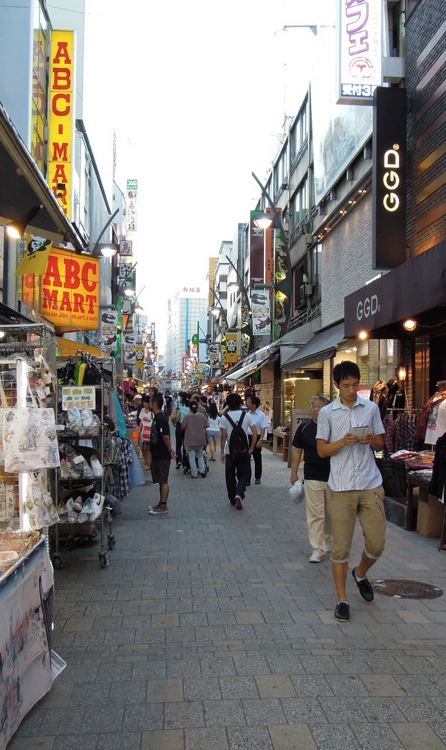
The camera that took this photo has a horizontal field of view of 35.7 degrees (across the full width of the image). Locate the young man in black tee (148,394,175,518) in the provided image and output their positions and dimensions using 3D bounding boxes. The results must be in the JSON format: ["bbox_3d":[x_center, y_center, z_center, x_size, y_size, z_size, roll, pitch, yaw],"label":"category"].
[{"bbox_3d":[-0.878,1.117,9.900,0.380,1.670,0.500,1,-2,-15],"label":"young man in black tee"}]

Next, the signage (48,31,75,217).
[{"bbox_3d":[-3.530,-5.295,15.200,0.520,4.500,0.300,0,-2,-3],"label":"signage"}]

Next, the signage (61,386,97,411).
[{"bbox_3d":[-1.331,0.220,6.420,0.305,0.214,0.010,0,-2,-3],"label":"signage"}]

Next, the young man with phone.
[{"bbox_3d":[0.989,0.858,5.380,0.550,1.870,0.550,0,-2,7],"label":"young man with phone"}]

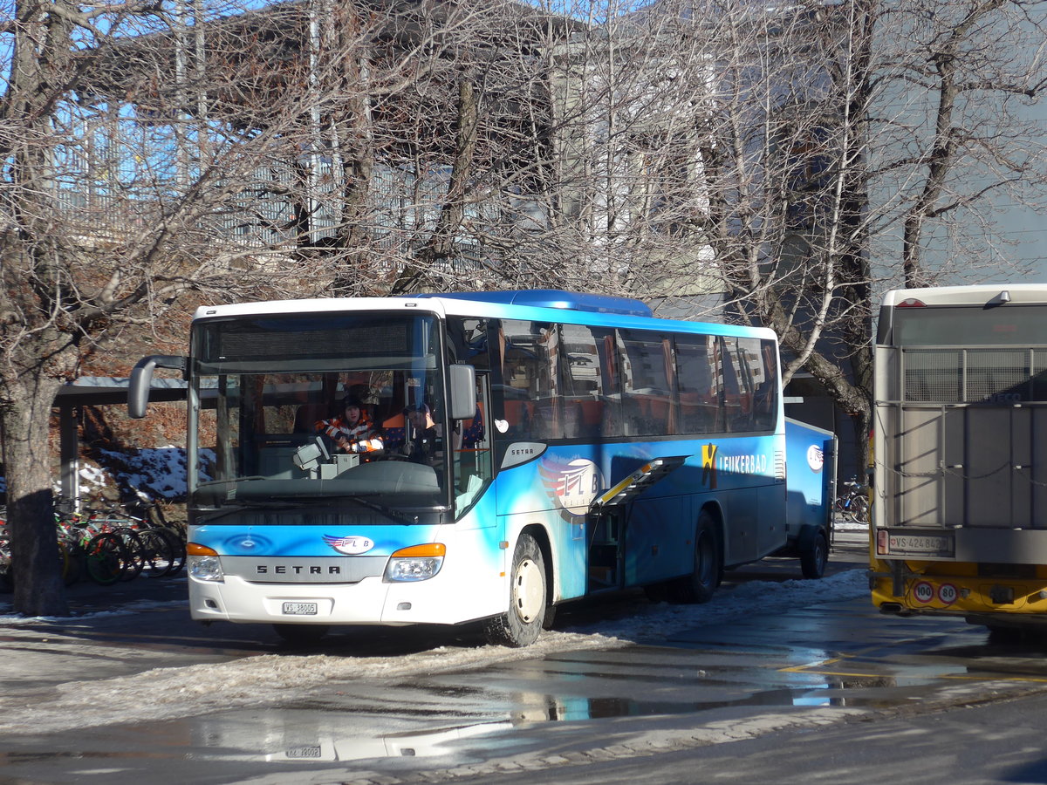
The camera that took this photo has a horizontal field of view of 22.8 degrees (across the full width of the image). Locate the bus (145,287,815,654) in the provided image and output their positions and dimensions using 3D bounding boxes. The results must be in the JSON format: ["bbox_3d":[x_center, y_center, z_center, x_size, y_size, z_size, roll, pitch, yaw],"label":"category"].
[{"bbox_3d":[0.123,0.759,28.834,2.680,3.450,12.300,-1,-1,21],"label":"bus"}]

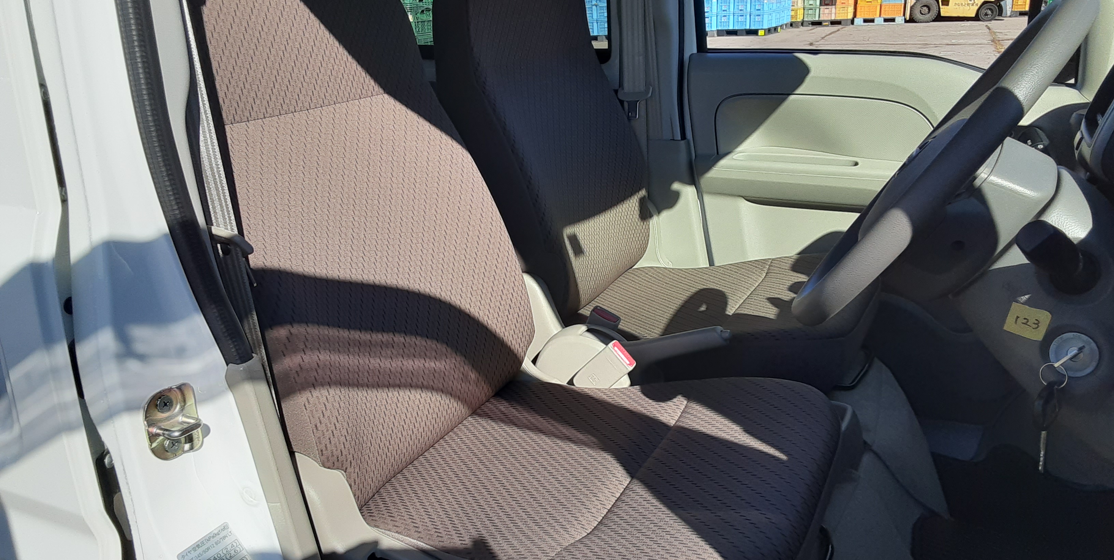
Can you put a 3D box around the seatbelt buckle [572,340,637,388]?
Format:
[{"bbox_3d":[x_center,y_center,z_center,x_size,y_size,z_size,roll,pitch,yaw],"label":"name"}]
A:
[{"bbox_3d":[0.072,0.140,1.328,0.050,0.090,0.026,48,34,5],"label":"seatbelt buckle"}]

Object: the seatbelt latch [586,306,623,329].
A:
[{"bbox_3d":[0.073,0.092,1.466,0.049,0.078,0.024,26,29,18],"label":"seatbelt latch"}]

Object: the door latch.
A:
[{"bbox_3d":[-0.373,0.148,0.872,0.034,0.071,0.061,9,23,26],"label":"door latch"}]

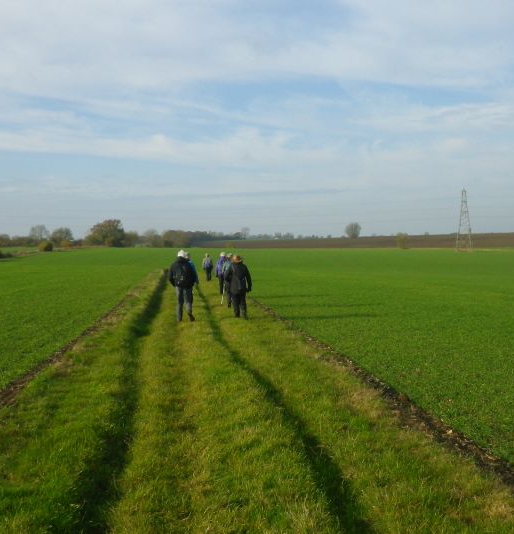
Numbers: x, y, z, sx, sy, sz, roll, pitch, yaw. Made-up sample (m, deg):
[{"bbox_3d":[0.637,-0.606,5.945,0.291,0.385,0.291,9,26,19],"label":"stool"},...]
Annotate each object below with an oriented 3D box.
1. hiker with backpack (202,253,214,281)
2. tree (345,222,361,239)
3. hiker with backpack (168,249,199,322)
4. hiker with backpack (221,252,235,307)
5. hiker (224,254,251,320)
[{"bbox_3d":[-2.924,0.033,42.300,0.600,1.650,0.500,0,2,-7],"label":"hiker with backpack"},{"bbox_3d":[54.623,-20.533,400.000,9.075,9.075,8.500,0,2,0],"label":"tree"},{"bbox_3d":[-1.810,0.465,17.200,0.650,1.744,0.580,0,2,-7],"label":"hiker with backpack"},{"bbox_3d":[-0.813,0.410,21.400,0.550,1.651,0.520,0,2,-7],"label":"hiker with backpack"},{"bbox_3d":[-0.475,0.526,18.100,0.660,1.632,0.520,0,2,-7],"label":"hiker"}]

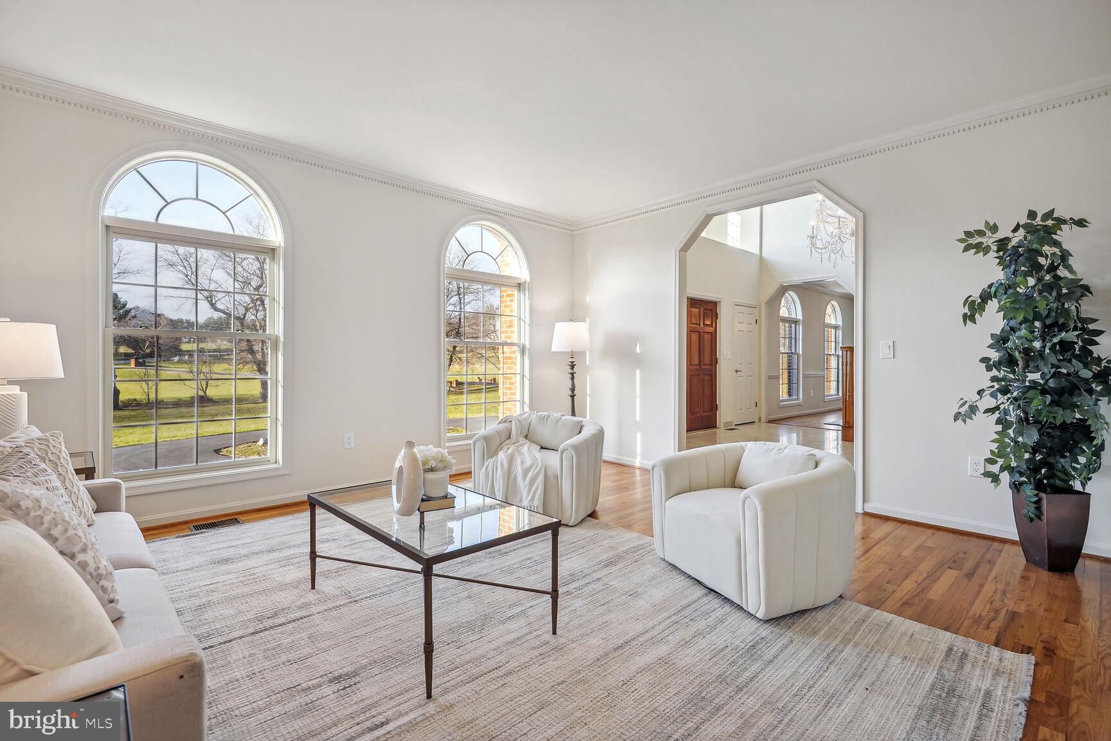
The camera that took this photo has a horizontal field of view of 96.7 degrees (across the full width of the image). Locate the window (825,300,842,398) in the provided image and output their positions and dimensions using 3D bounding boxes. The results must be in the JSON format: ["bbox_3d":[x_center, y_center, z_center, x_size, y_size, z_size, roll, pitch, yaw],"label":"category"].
[{"bbox_3d":[6.033,-0.456,10.806,1.020,2.130,0.130,-1,1,-42],"label":"window"}]

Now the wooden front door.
[{"bbox_3d":[2.292,-0.069,7.755,0.900,2.030,0.050,0,1,-42],"label":"wooden front door"}]

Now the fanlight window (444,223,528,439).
[{"bbox_3d":[-0.696,-0.407,4.954,1.014,2.155,0.120,0,1,-42],"label":"fanlight window"}]

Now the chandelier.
[{"bbox_3d":[3.484,-1.700,5.687,0.960,1.040,0.960,0,1,-42],"label":"chandelier"}]

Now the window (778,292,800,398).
[{"bbox_3d":[4.663,-0.489,9.902,1.019,2.176,0.120,0,1,-42],"label":"window"}]

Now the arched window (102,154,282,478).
[{"bbox_3d":[-2.428,-0.362,3.358,0.980,2.140,0.130,-1,1,-42],"label":"arched window"}]

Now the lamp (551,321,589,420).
[{"bbox_3d":[0.167,0.232,5.153,0.403,1.507,0.403,0,1,0],"label":"lamp"}]

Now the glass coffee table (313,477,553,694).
[{"bbox_3d":[-0.552,0.785,2.070,0.570,0.437,1.065,0,1,-44],"label":"glass coffee table"}]

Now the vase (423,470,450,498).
[{"bbox_3d":[-0.515,0.481,2.140,0.110,0.105,0.110,0,1,0],"label":"vase"}]

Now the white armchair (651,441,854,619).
[{"bbox_3d":[1.034,0.708,2.486,0.780,0.635,0.810,0,1,-22],"label":"white armchair"}]

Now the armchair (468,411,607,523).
[{"bbox_3d":[-0.051,0.684,3.659,0.810,0.645,0.780,0,1,26],"label":"armchair"}]

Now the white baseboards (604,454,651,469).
[{"bbox_3d":[0.652,0.944,5.189,0.018,0.092,1.382,0,1,-42],"label":"white baseboards"}]

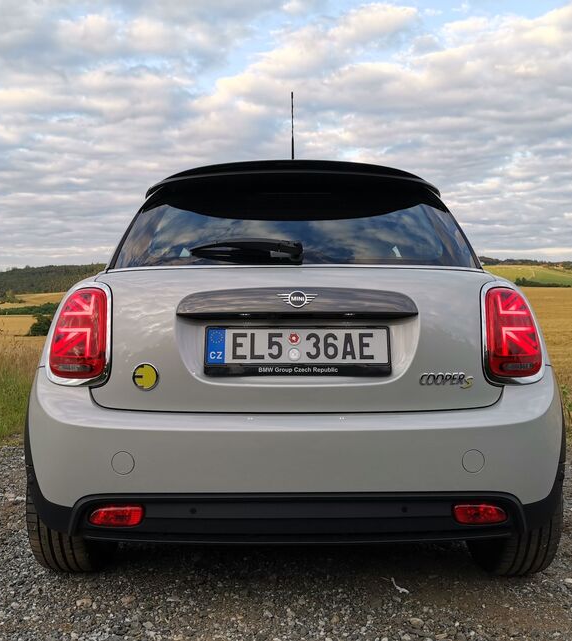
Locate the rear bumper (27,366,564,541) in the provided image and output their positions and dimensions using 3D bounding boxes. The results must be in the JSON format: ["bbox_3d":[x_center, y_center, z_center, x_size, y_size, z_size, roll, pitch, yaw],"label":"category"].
[{"bbox_3d":[0.030,0.375,1.910,1.700,0.450,0.410,0,2,-1],"label":"rear bumper"}]

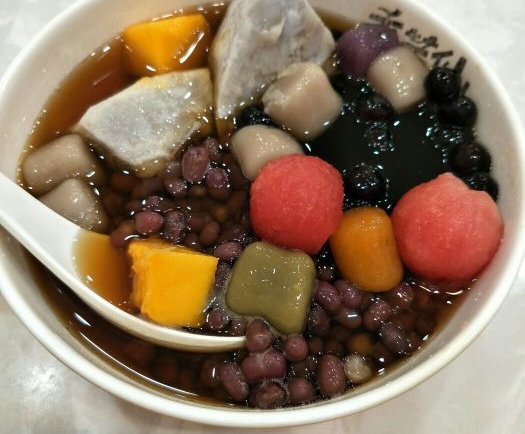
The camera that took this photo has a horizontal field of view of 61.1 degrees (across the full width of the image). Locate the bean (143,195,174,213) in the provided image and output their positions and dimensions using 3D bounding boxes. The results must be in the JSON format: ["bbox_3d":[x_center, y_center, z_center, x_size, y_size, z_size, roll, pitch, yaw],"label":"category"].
[{"bbox_3d":[-0.035,-0.004,0.150,0.011,0.007,0.007,16,65,6],"label":"bean"}]

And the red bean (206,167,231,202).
[{"bbox_3d":[-0.015,-0.011,0.154,0.008,0.008,0.012,-13,65,-7],"label":"red bean"}]

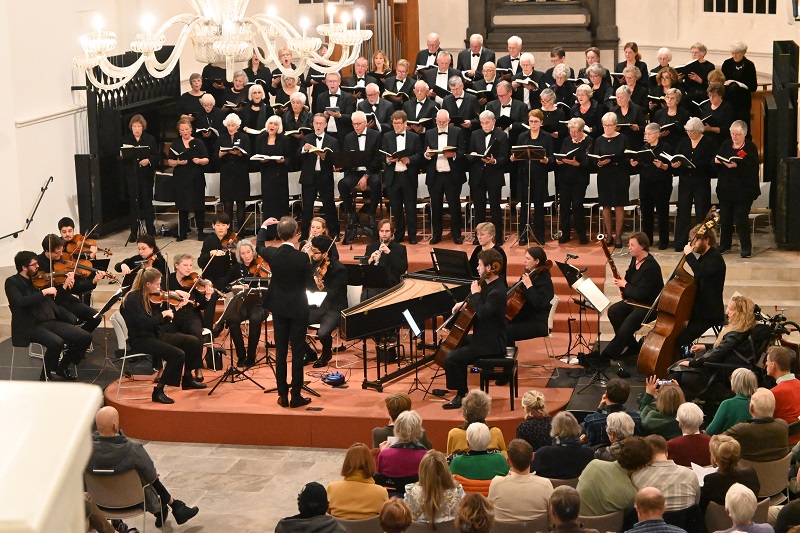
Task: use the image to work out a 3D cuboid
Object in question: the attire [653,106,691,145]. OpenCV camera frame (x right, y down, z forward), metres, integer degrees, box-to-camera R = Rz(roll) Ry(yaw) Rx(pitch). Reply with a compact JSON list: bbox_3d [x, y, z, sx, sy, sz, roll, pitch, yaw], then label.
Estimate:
[{"bbox_3d":[3.505,-1.376,21.591,0.480,1.350,0.400,3,10,25],"label":"attire"}]

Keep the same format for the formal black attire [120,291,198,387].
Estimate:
[{"bbox_3d":[-2.325,0.700,16.043,0.740,0.940,0.500,-2,10,-6],"label":"formal black attire"}]

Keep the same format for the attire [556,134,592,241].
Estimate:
[{"bbox_3d":[2.233,-1.027,21.448,0.470,1.370,0.380,2,10,21],"label":"attire"}]

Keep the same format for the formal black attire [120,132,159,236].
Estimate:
[{"bbox_3d":[-3.565,-1.104,22.800,0.520,1.430,0.340,-2,9,-6],"label":"formal black attire"}]

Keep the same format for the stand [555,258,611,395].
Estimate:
[{"bbox_3d":[1.801,0.605,15.750,0.500,1.120,0.520,1,9,12],"label":"stand"}]

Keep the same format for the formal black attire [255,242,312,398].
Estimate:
[{"bbox_3d":[-1.082,0.499,15.608,0.500,1.500,0.380,1,10,16],"label":"formal black attire"}]

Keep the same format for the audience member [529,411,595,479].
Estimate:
[{"bbox_3d":[1.167,1.569,11.896,0.500,1.240,0.800,-2,10,-2],"label":"audience member"}]

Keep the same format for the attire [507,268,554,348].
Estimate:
[{"bbox_3d":[1.229,0.559,16.850,0.740,1.020,0.500,-5,10,-24],"label":"attire"}]

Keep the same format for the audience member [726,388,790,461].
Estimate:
[{"bbox_3d":[2.511,1.450,12.086,0.520,1.270,0.820,-4,9,-16],"label":"audience member"}]

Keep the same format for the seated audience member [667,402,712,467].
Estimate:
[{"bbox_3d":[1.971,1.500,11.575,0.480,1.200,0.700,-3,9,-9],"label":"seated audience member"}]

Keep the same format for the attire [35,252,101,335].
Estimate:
[{"bbox_3d":[-3.683,0.417,18.400,0.780,1.040,0.540,3,10,25],"label":"attire"}]

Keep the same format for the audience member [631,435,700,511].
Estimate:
[{"bbox_3d":[1.740,1.693,11.187,0.500,1.260,0.780,-2,10,-6],"label":"audience member"}]

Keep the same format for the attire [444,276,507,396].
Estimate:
[{"bbox_3d":[0.736,0.697,15.778,0.640,1.160,0.500,-1,9,2],"label":"attire"}]

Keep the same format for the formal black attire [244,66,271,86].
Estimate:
[{"bbox_3d":[-2.182,-2.449,25.804,0.460,1.380,0.320,-1,9,0],"label":"formal black attire"}]

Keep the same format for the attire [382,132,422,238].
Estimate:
[{"bbox_3d":[0.018,-1.046,21.659,0.540,1.470,0.420,0,9,6],"label":"attire"}]

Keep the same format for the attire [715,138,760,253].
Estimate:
[{"bbox_3d":[4.160,-0.888,20.600,0.540,1.410,0.380,2,9,21],"label":"attire"}]

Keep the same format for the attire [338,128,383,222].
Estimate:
[{"bbox_3d":[-0.533,-1.215,22.500,0.600,1.220,0.620,0,9,6],"label":"attire"}]

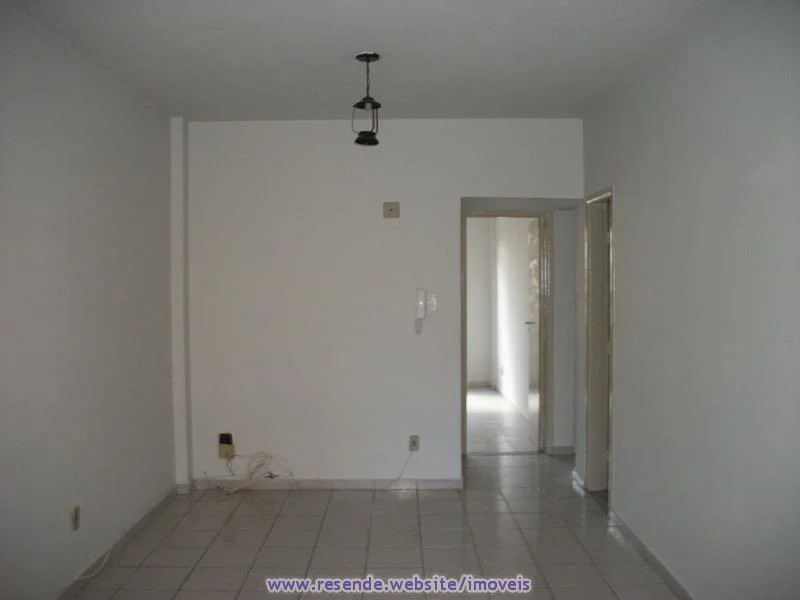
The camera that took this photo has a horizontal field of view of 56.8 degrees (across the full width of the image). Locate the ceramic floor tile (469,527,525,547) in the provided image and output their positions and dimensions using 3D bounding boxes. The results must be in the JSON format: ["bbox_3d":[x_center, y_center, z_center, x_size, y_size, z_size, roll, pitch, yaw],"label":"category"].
[{"bbox_3d":[0.588,1.426,4.423,0.302,0.010,0.298,0,1,0],"label":"ceramic floor tile"}]

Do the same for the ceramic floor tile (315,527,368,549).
[{"bbox_3d":[-0.336,1.431,4.422,0.302,0.010,0.298,0,1,0],"label":"ceramic floor tile"}]

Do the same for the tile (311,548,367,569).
[{"bbox_3d":[-0.336,1.438,4.125,0.302,0.010,0.298,0,1,0],"label":"tile"}]

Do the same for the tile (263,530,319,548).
[{"bbox_3d":[-0.634,1.412,4.368,0.300,0.010,0.300,-1,1,0],"label":"tile"}]

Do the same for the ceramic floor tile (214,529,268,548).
[{"bbox_3d":[-0.947,1.425,4.394,0.305,0.008,0.298,0,2,0],"label":"ceramic floor tile"}]

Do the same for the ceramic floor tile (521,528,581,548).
[{"bbox_3d":[0.902,1.430,4.457,0.307,0.010,0.285,0,2,0],"label":"ceramic floor tile"}]

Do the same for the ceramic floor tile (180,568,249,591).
[{"bbox_3d":[-0.963,1.463,3.877,0.307,0.010,0.285,0,2,0],"label":"ceramic floor tile"}]

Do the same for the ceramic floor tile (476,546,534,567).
[{"bbox_3d":[0.586,1.425,4.107,0.305,0.008,0.298,0,2,0],"label":"ceramic floor tile"}]

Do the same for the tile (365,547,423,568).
[{"bbox_3d":[-0.030,1.446,4.167,0.307,0.010,0.285,0,2,0],"label":"tile"}]

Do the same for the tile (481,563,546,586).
[{"bbox_3d":[0.580,1.414,3.767,0.300,0.010,0.300,-1,1,0],"label":"tile"}]

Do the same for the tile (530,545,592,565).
[{"bbox_3d":[0.903,1.441,4.168,0.307,0.010,0.285,0,2,0],"label":"tile"}]

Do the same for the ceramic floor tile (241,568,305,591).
[{"bbox_3d":[-0.639,1.441,3.813,0.305,0.008,0.298,0,2,0],"label":"ceramic floor tile"}]

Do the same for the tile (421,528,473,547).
[{"bbox_3d":[0.279,1.418,4.397,0.305,0.008,0.298,0,2,0],"label":"tile"}]

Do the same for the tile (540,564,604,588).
[{"bbox_3d":[0.897,1.437,3.829,0.302,0.010,0.298,0,1,0],"label":"tile"}]

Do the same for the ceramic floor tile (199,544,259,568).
[{"bbox_3d":[-0.963,1.452,4.166,0.307,0.010,0.285,0,2,0],"label":"ceramic floor tile"}]

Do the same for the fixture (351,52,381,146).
[{"bbox_3d":[-0.174,-1.041,3.840,0.150,0.475,0.150,-1,1,0],"label":"fixture"}]

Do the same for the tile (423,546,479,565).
[{"bbox_3d":[0.281,1.444,4.167,0.307,0.010,0.285,0,2,0],"label":"tile"}]

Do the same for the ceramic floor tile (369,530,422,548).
[{"bbox_3d":[-0.027,1.420,4.396,0.305,0.008,0.298,0,2,0],"label":"ceramic floor tile"}]

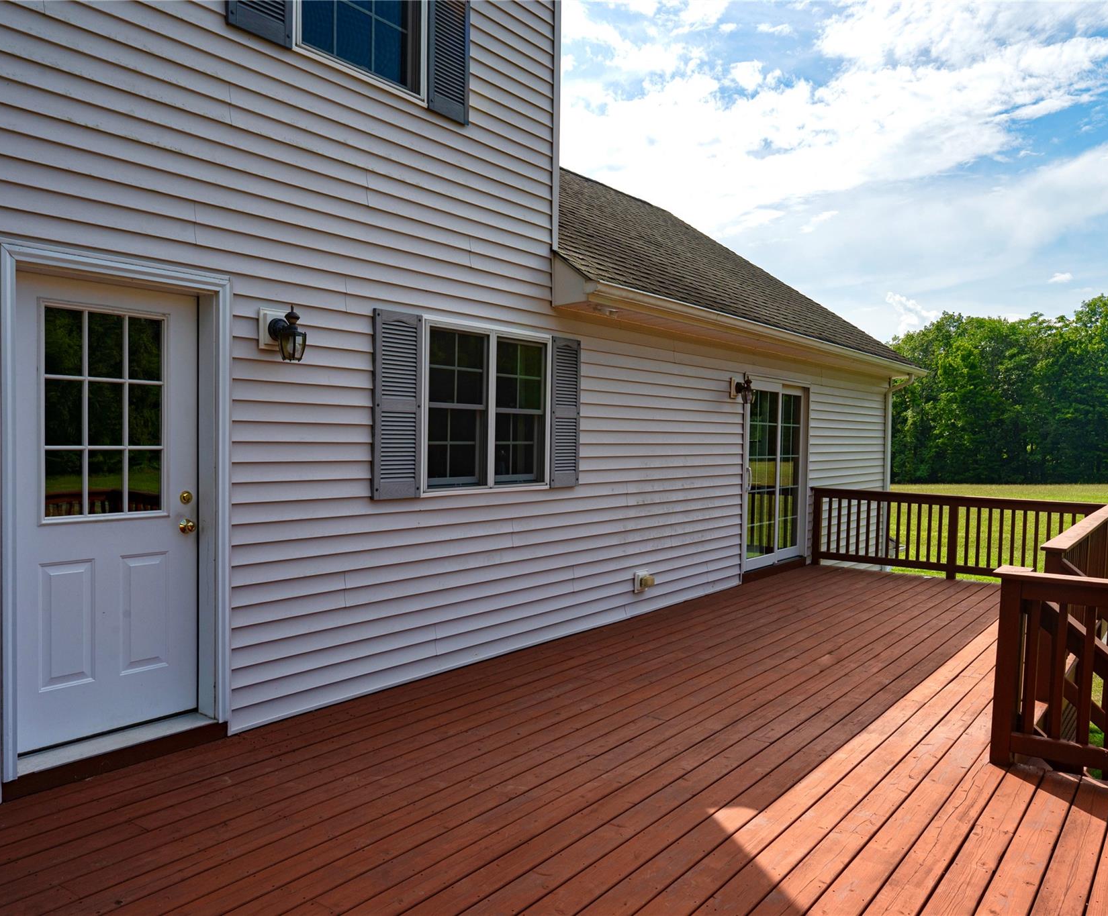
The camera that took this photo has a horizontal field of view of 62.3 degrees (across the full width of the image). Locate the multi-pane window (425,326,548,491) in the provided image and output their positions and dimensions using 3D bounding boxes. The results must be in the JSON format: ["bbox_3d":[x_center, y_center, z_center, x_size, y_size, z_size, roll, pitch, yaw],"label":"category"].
[{"bbox_3d":[-0.425,-0.316,6.104,0.090,1.062,1.288,1,1,36],"label":"multi-pane window"}]

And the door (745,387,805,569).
[{"bbox_3d":[2.441,0.179,10.156,0.110,2.007,1.813,1,1,36],"label":"door"}]

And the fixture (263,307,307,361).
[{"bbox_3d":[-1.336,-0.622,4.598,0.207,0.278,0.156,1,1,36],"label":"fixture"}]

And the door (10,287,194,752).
[{"bbox_3d":[-2.020,0.223,4.139,0.050,2.033,0.910,1,1,36],"label":"door"}]

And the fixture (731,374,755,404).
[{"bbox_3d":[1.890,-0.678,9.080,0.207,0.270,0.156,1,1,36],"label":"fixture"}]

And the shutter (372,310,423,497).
[{"bbox_3d":[-0.905,-0.305,5.359,0.040,1.087,0.357,1,1,36],"label":"shutter"}]

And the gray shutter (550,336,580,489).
[{"bbox_3d":[0.081,-0.329,6.729,0.040,1.091,0.357,1,1,36],"label":"gray shutter"}]

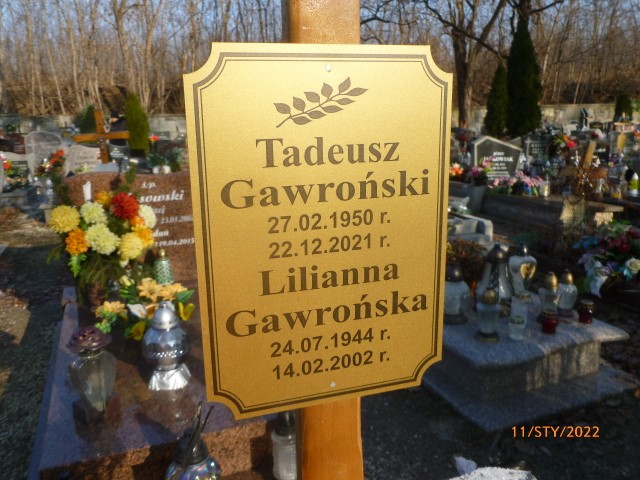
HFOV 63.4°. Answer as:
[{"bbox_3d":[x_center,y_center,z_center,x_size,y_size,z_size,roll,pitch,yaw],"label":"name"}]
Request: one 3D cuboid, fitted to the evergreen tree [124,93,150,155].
[{"bbox_3d":[-6.350,-4.008,18.000,0.779,2.146,0.779,-6,14,-19],"label":"evergreen tree"}]

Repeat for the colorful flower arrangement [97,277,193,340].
[{"bbox_3d":[-0.610,0.235,1.800,0.320,0.210,0.220,-5,14,-22],"label":"colorful flower arrangement"}]

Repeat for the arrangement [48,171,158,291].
[{"bbox_3d":[-1.026,-0.019,2.450,0.482,0.617,0.386,-6,14,-19],"label":"arrangement"}]

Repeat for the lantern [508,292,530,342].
[{"bbox_3d":[0.875,0.332,2.270,0.085,0.207,0.085,-6,14,-19],"label":"lantern"}]

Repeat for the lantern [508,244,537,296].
[{"bbox_3d":[1.115,0.169,2.817,0.152,0.304,0.130,-1,13,-6],"label":"lantern"}]

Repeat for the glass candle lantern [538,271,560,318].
[{"bbox_3d":[1.104,0.262,2.490,0.089,0.232,0.089,-6,14,-19],"label":"glass candle lantern"}]

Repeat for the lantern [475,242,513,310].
[{"bbox_3d":[0.895,0.200,2.592,0.180,0.346,0.180,5,14,19],"label":"lantern"}]

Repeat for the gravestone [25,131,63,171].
[{"bbox_3d":[-4.647,-1.454,8.700,0.570,0.780,0.140,-5,14,-22],"label":"gravestone"}]

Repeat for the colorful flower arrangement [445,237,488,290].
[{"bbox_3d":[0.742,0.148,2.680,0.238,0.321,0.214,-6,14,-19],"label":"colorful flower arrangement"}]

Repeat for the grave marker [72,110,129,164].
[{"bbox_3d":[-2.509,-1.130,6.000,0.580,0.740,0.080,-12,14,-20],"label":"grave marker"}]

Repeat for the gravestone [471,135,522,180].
[{"bbox_3d":[2.523,-1.162,7.400,0.734,0.657,0.100,-6,14,-19],"label":"gravestone"}]

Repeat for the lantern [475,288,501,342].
[{"bbox_3d":[0.751,0.331,2.294,0.111,0.228,0.111,5,14,19],"label":"lantern"}]

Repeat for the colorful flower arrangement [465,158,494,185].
[{"bbox_3d":[2.112,-0.892,6.900,0.371,0.386,0.334,-6,14,-19],"label":"colorful flower arrangement"}]

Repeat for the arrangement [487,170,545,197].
[{"bbox_3d":[2.544,-0.732,6.700,0.811,0.334,0.446,-6,14,-19],"label":"arrangement"}]

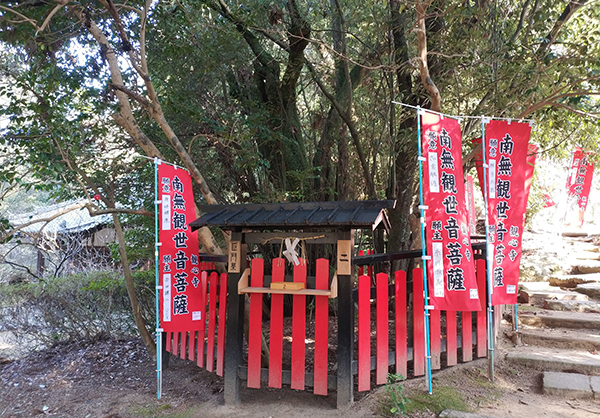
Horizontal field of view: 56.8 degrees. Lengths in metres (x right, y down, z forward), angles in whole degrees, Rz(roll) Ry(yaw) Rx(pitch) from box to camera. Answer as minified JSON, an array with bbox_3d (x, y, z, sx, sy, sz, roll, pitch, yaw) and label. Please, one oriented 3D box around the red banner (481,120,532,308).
[{"bbox_3d":[2.046,0.039,5.415,0.500,1.775,0.070,2,-6,-20],"label":"red banner"}]

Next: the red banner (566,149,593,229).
[{"bbox_3d":[6.271,-0.490,12.500,0.520,1.801,0.080,9,-5,11],"label":"red banner"}]

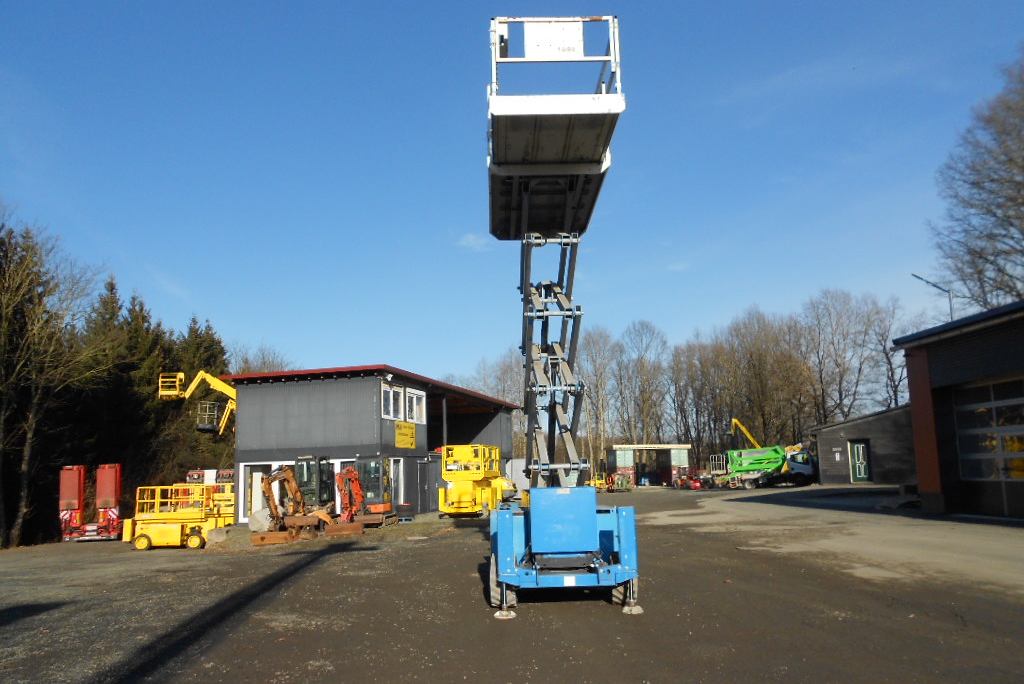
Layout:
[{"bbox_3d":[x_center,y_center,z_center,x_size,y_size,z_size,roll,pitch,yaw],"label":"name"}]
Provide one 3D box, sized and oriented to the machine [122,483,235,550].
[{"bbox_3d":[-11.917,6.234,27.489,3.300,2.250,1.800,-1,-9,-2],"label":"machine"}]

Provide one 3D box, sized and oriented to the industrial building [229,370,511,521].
[{"bbox_3d":[-5.348,5.389,38.413,6.900,5.750,20.800,-4,-10,14],"label":"industrial building"}]

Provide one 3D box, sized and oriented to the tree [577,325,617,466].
[{"bbox_3d":[11.316,8.690,104.965,5.500,22.000,5.500,-1,-9,0],"label":"tree"}]

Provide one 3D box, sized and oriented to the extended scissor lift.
[{"bbox_3d":[0.536,-0.148,10.506,1.750,6.870,4.050,-1,-9,-2],"label":"extended scissor lift"}]

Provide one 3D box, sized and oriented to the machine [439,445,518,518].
[{"bbox_3d":[-1.204,4.873,26.883,1.720,2.500,3.300,-3,-10,13],"label":"machine"}]

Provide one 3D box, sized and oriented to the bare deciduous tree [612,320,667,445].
[{"bbox_3d":[18.230,8.912,112.001,7.500,23.800,7.500,-1,-9,0],"label":"bare deciduous tree"}]

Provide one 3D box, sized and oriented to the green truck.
[{"bbox_3d":[16.450,8.150,49.579,5.900,2.700,2.100,0,-10,-10],"label":"green truck"}]

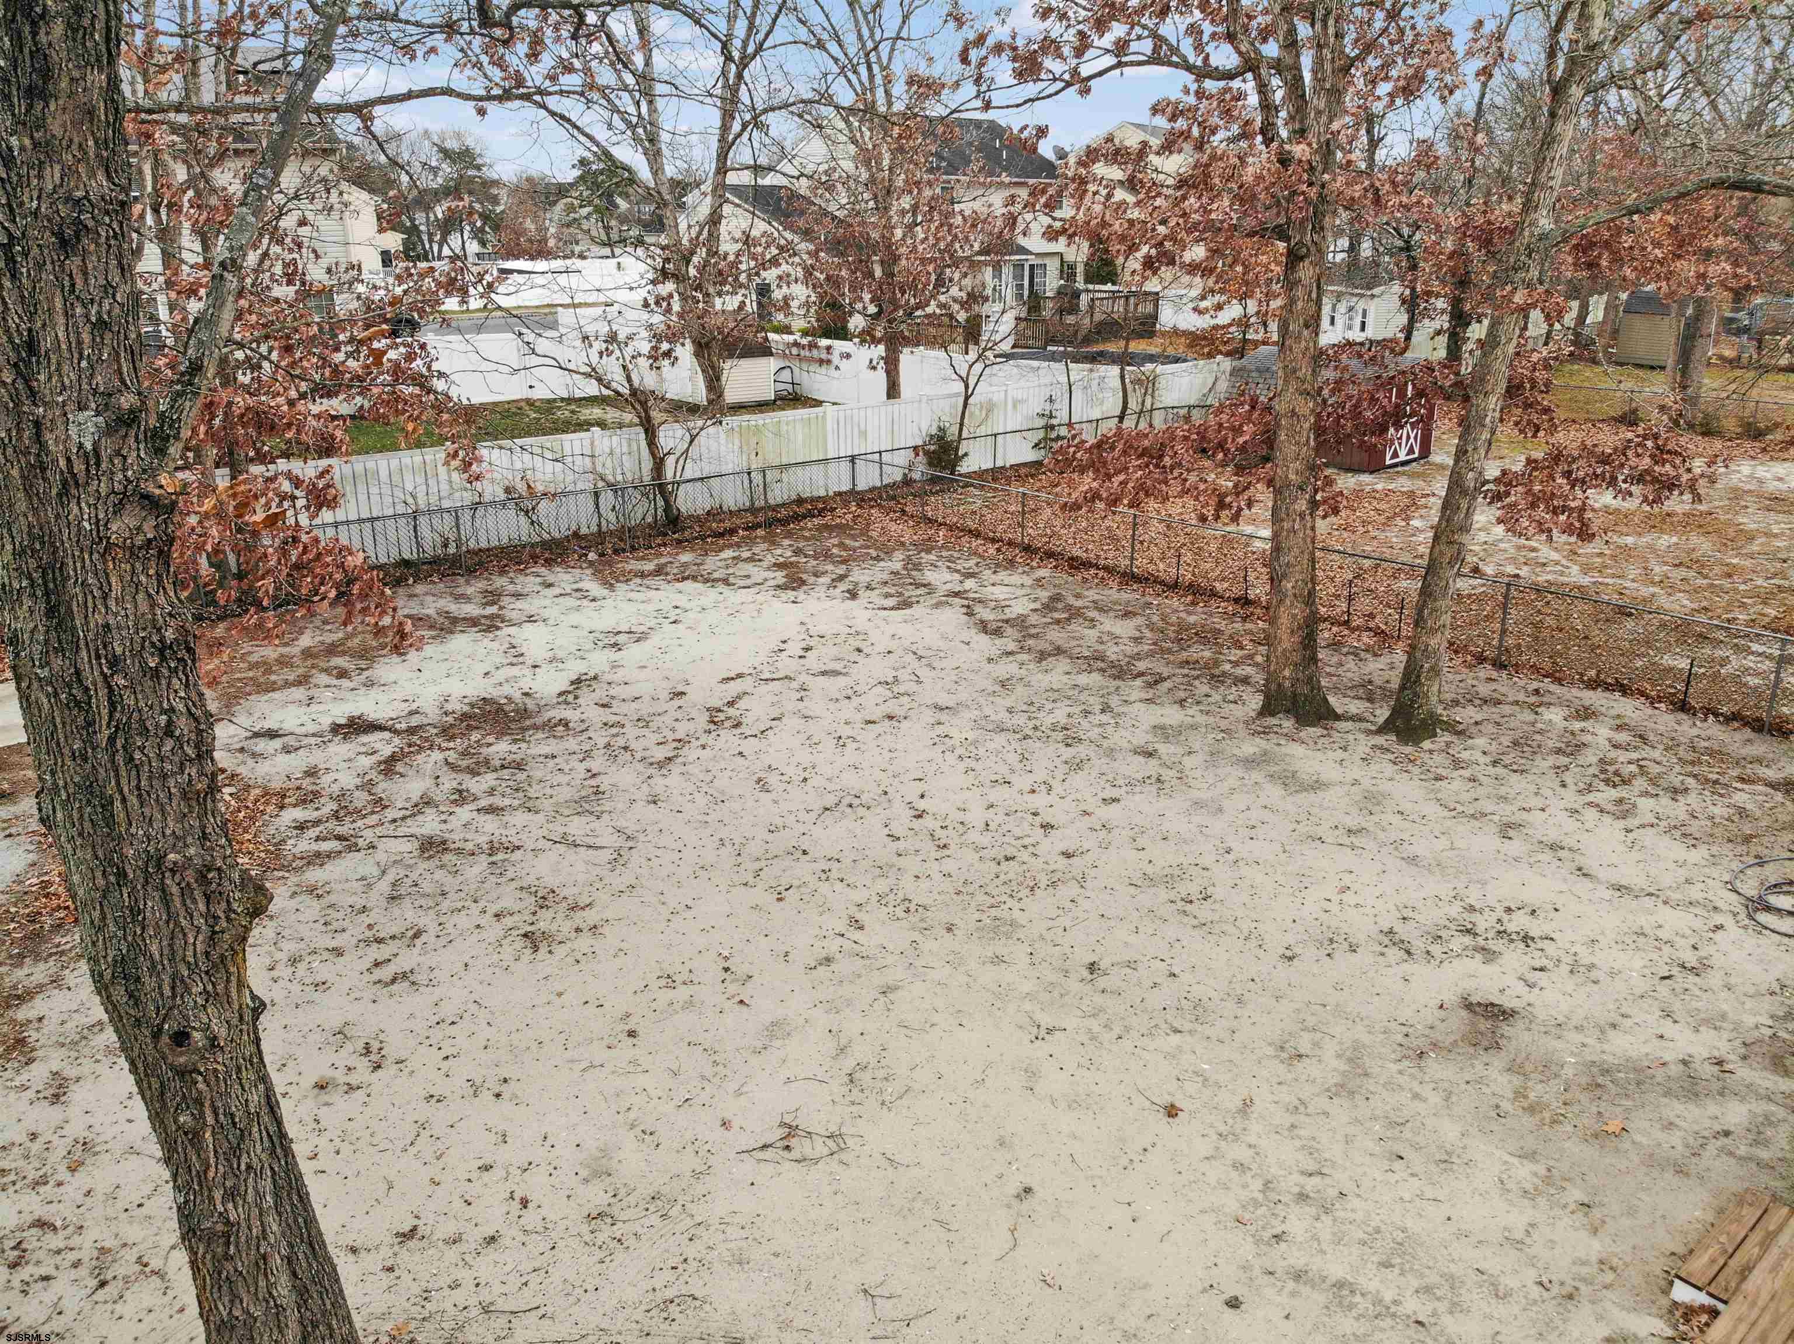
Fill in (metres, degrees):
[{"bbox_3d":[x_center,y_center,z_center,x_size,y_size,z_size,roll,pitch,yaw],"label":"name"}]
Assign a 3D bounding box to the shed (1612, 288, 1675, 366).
[{"bbox_3d":[29.565,-13.196,47.650,2.660,2.750,2.520,-14,23,-33],"label":"shed"}]

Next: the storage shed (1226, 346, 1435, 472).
[{"bbox_3d":[11.167,-6.892,31.940,3.080,2.620,4.320,-16,25,-38],"label":"storage shed"}]

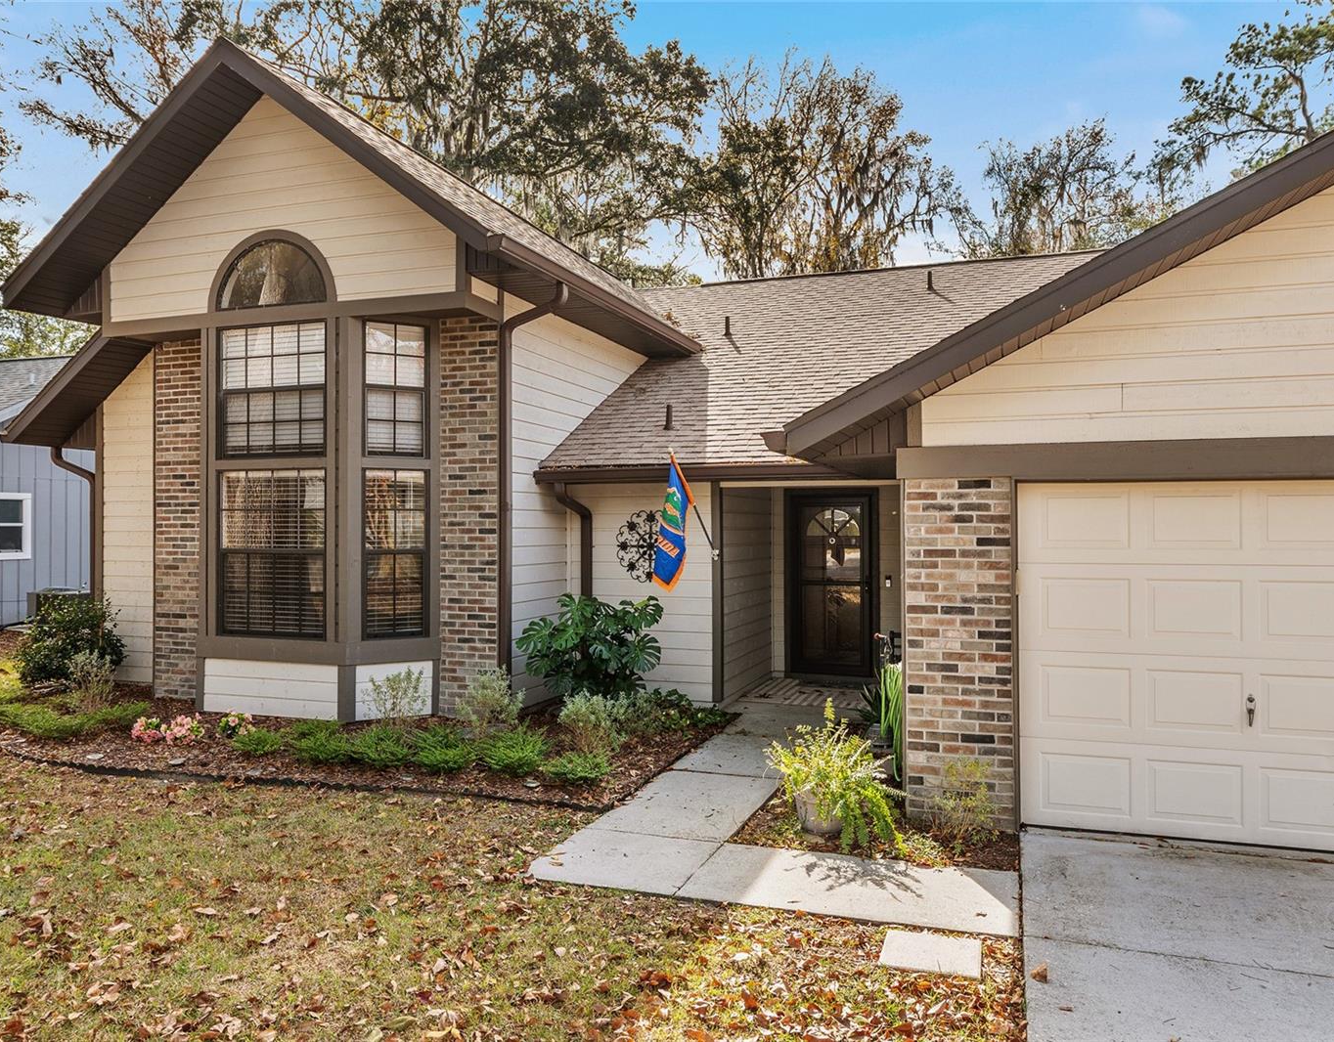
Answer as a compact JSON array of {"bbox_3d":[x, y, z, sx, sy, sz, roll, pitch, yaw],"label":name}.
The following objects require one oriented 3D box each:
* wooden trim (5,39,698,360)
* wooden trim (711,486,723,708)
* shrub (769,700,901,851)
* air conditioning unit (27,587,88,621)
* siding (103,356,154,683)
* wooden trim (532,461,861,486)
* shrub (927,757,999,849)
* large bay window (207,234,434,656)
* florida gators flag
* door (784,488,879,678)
[{"bbox_3d":[-2.811,-2.920,11.017,5.000,2.120,5.100,0,-1,19],"label":"wooden trim"},{"bbox_3d":[0.484,0.665,9.970,0.100,2.110,0.100,0,-1,19],"label":"wooden trim"},{"bbox_3d":[0.989,1.441,6.048,0.740,0.770,0.680,0,-1,19],"label":"shrub"},{"bbox_3d":[-10.219,1.475,17.524,0.760,0.620,0.760,0,-1,19],"label":"air conditioning unit"},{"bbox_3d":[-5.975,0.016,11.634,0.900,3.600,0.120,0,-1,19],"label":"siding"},{"bbox_3d":[0.223,-0.407,9.246,3.100,0.150,0.130,0,-1,19],"label":"wooden trim"},{"bbox_3d":[1.667,1.560,5.895,0.400,0.500,0.380,0,-1,19],"label":"shrub"},{"bbox_3d":[-3.307,-0.686,9.420,2.450,3.720,0.620,0,-1,19],"label":"large bay window"},{"bbox_3d":[0.040,0.001,9.020,0.220,1.150,0.570,0,-1,31],"label":"florida gators flag"},{"bbox_3d":[1.847,0.678,11.677,1.050,2.110,0.100,0,-1,19],"label":"door"}]

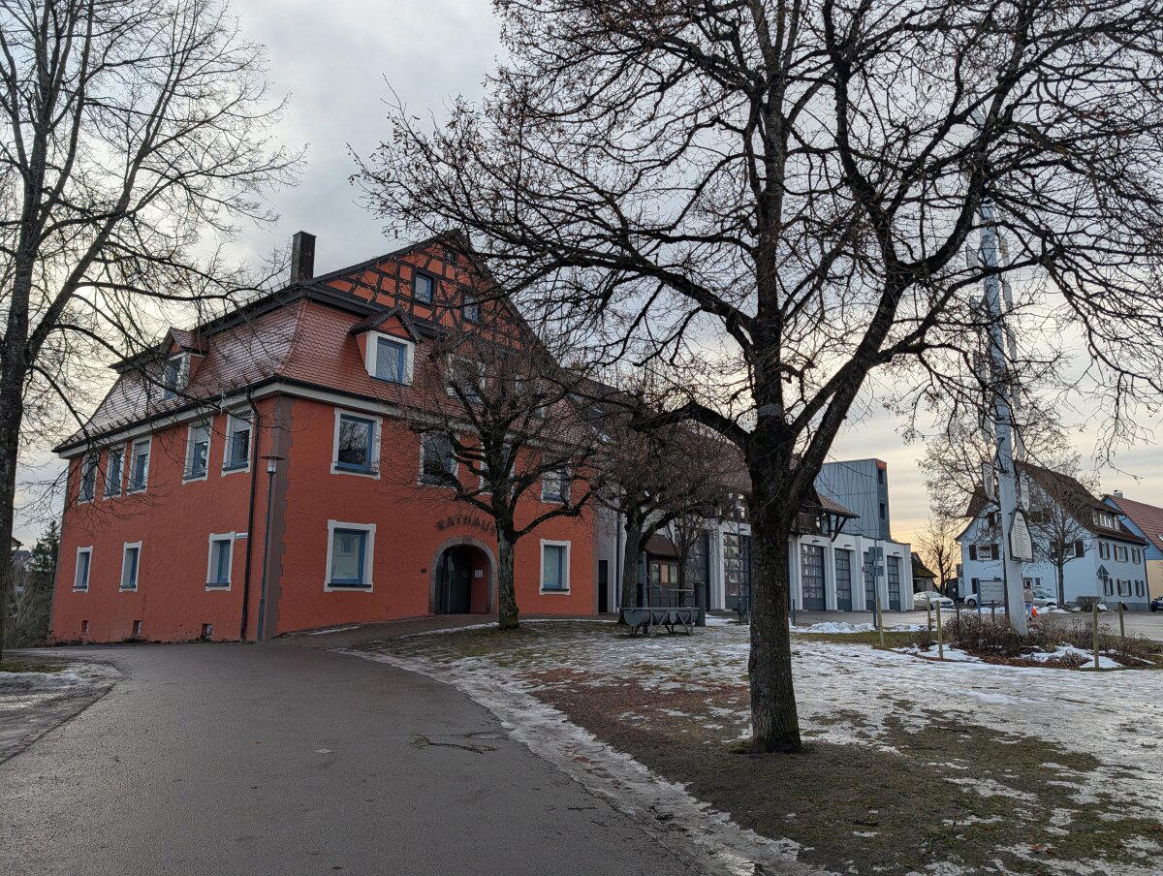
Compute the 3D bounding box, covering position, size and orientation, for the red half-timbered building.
[{"bbox_3d":[-9.375,0.180,30.772,15.683,14.186,13.735,-9,-15,39],"label":"red half-timbered building"}]

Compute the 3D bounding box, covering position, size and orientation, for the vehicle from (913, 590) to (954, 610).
[{"bbox_3d":[27.556,13.011,64.500,1.800,1.460,4.300,5,-12,-21],"label":"vehicle"}]

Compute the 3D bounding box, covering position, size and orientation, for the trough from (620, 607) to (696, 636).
[{"bbox_3d":[2.054,4.768,21.000,0.870,0.730,2.100,-10,-15,42],"label":"trough"}]

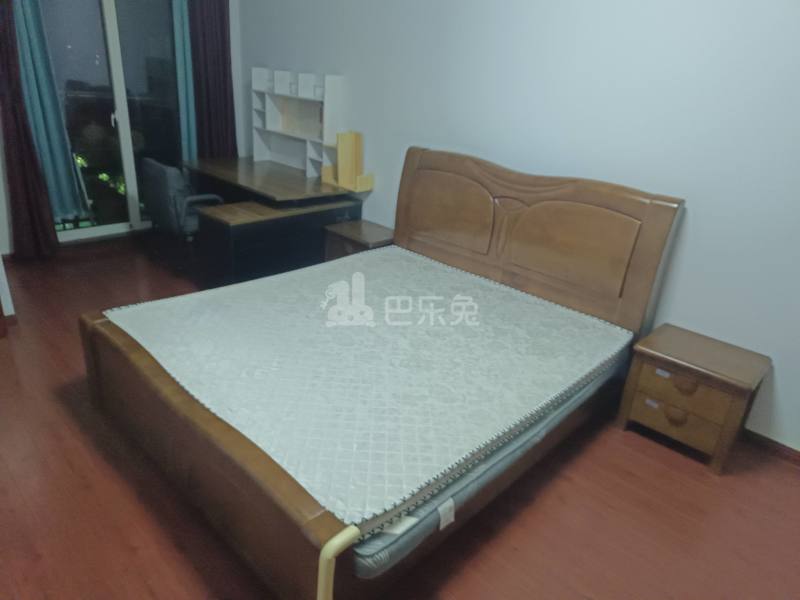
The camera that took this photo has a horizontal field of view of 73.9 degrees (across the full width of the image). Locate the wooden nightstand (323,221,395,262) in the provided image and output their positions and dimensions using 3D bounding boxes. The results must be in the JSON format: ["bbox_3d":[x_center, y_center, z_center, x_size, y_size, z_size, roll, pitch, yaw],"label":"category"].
[{"bbox_3d":[-0.276,-0.316,4.278,0.530,0.480,0.435,24,30,39],"label":"wooden nightstand"}]

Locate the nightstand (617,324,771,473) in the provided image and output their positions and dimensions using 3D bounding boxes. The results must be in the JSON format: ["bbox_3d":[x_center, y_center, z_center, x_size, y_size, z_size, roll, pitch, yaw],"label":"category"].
[{"bbox_3d":[1.460,0.480,2.683,0.520,0.480,0.440,24,30,39],"label":"nightstand"}]

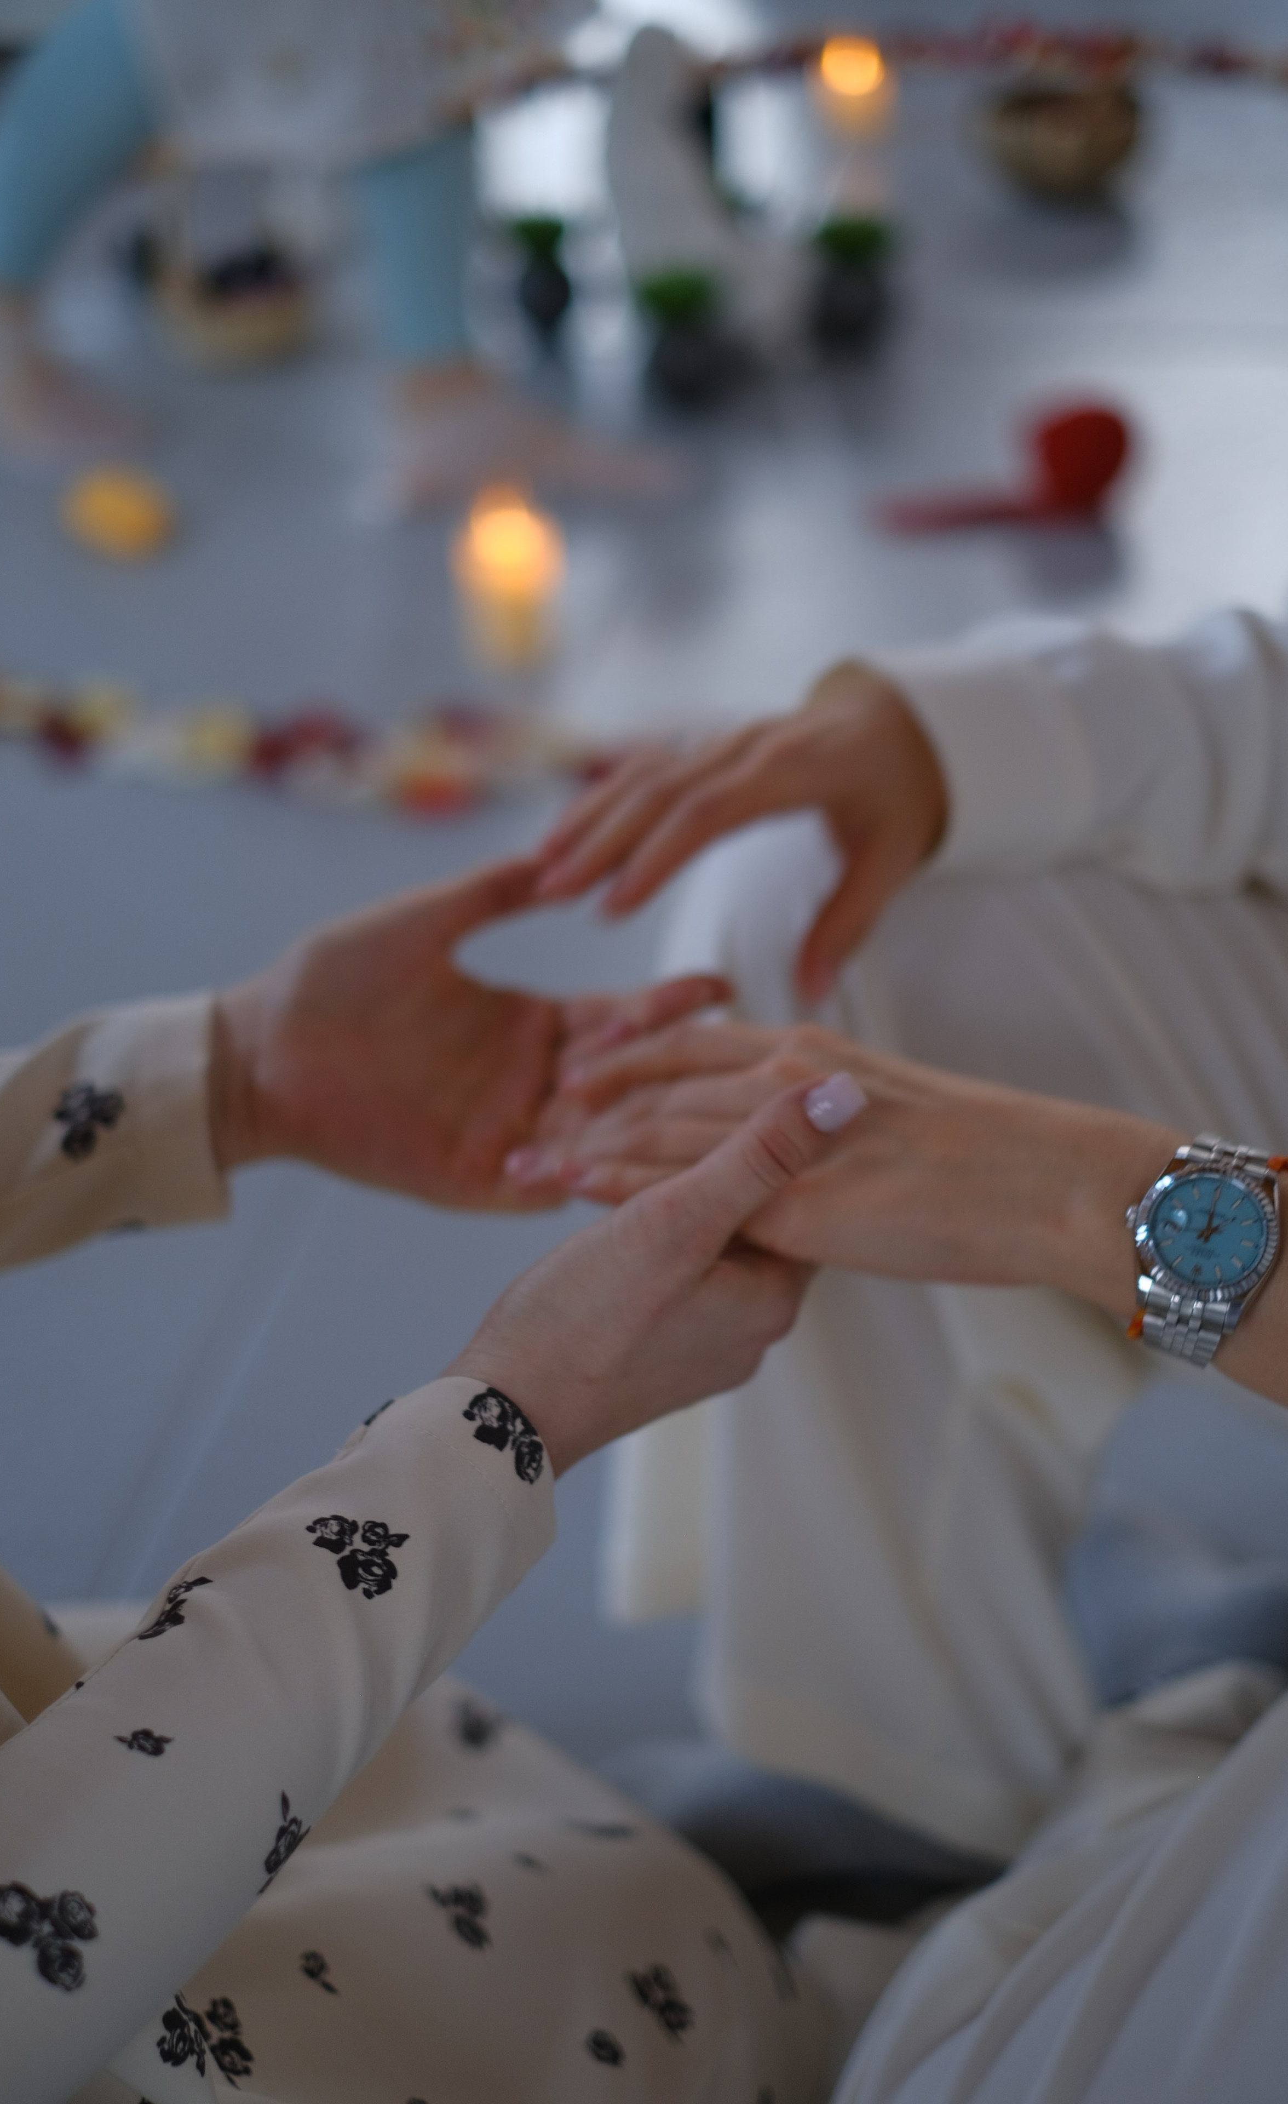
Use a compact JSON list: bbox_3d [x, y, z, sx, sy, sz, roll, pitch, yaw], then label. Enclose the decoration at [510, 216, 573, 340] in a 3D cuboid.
[{"bbox_3d":[-0.103,-0.779,3.117,0.066,0.108,0.066,0,27,0],"label":"decoration"}]

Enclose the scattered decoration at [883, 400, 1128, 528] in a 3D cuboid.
[{"bbox_3d":[0.300,-0.490,2.581,0.195,0.080,0.100,0,27,0],"label":"scattered decoration"}]

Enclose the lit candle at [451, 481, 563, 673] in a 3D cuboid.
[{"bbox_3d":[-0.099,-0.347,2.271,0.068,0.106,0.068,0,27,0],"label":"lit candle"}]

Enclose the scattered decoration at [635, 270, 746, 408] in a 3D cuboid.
[{"bbox_3d":[0.043,-0.669,2.908,0.099,0.103,0.099,0,27,0],"label":"scattered decoration"}]

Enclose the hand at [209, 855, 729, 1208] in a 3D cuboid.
[{"bbox_3d":[-0.054,-0.004,0.970,0.160,0.060,0.092,-7,51,-19],"label":"hand"}]

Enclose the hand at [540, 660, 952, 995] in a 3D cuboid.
[{"bbox_3d":[0.033,-0.075,1.030,0.145,0.088,0.078,-21,19,-9],"label":"hand"}]

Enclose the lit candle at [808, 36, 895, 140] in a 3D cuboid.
[{"bbox_3d":[0.272,-1.258,4.053,0.085,0.113,0.085,0,27,0],"label":"lit candle"}]

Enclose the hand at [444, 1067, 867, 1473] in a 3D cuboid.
[{"bbox_3d":[0.005,0.056,0.800,0.140,0.068,0.075,-42,11,-18],"label":"hand"}]

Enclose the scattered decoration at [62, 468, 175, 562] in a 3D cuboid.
[{"bbox_3d":[-0.425,-0.436,2.509,0.080,0.048,0.080,0,27,0],"label":"scattered decoration"}]

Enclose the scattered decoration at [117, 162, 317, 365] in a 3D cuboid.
[{"bbox_3d":[-0.418,-0.776,3.062,0.148,0.154,0.170,0,27,0],"label":"scattered decoration"}]

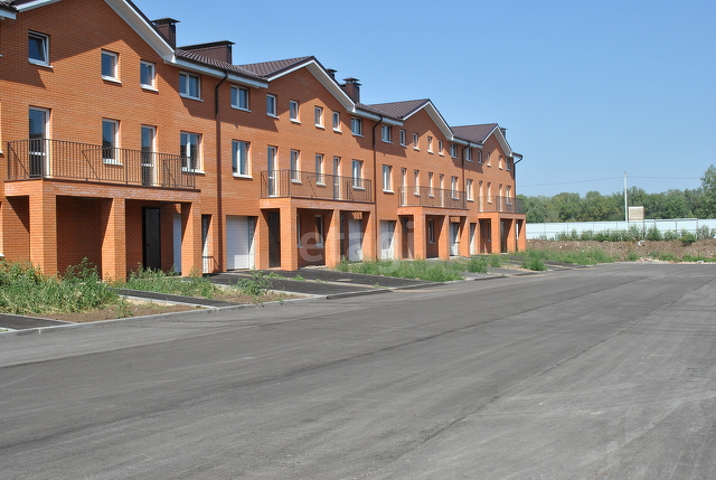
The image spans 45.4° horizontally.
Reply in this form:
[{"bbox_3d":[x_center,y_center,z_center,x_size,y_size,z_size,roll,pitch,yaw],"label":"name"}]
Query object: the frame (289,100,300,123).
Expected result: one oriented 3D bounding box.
[{"bbox_3d":[-2.996,-5.998,40.061,0.120,0.970,0.900,-1,0,28],"label":"frame"}]

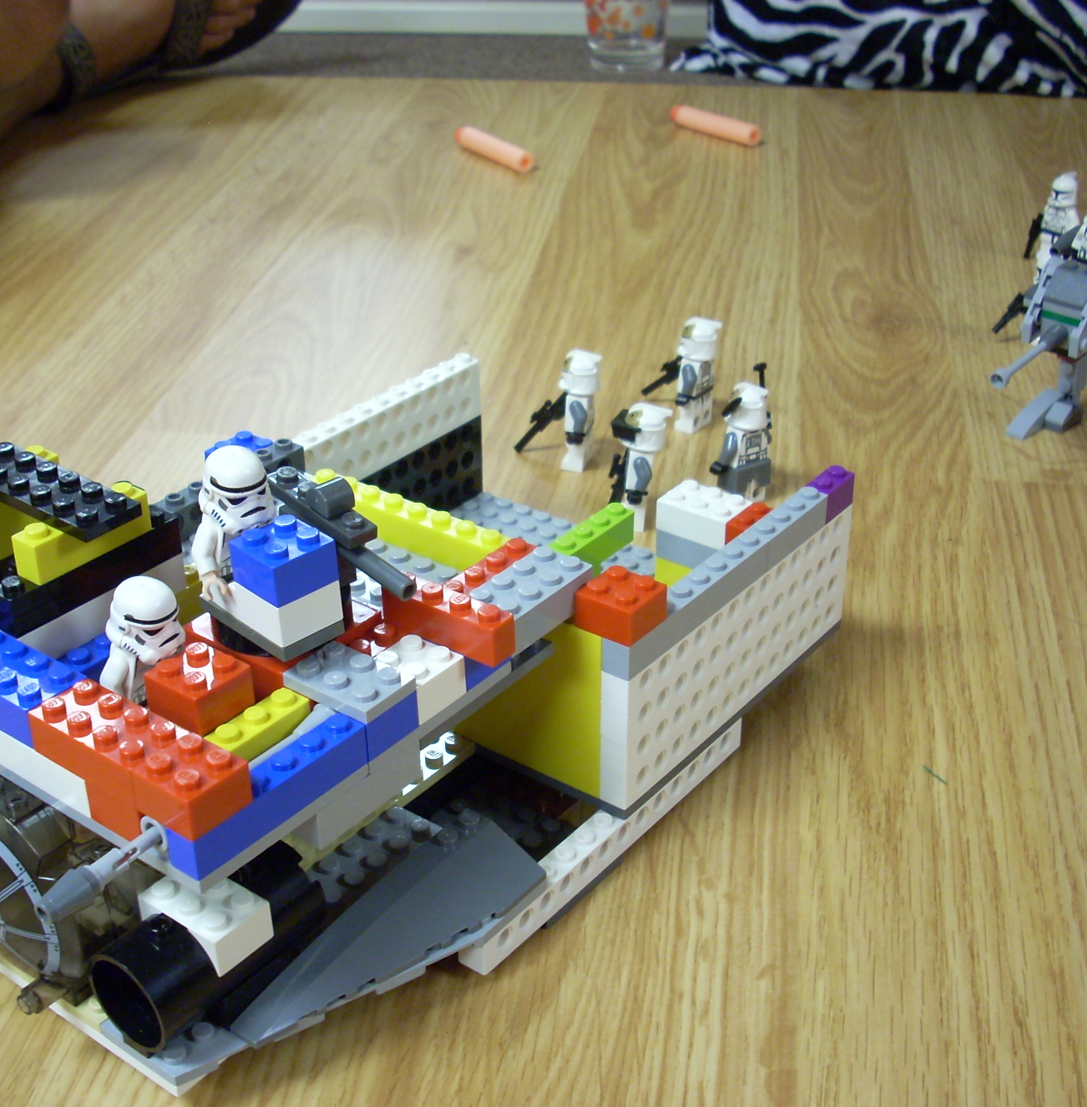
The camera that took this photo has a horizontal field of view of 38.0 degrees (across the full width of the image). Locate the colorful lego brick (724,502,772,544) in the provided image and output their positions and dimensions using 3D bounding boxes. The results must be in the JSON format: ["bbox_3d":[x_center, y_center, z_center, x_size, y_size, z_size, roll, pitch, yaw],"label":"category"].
[{"bbox_3d":[0.056,-0.006,0.427,0.008,0.011,0.016,21,36,32],"label":"colorful lego brick"}]

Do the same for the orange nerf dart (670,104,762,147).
[{"bbox_3d":[0.105,-0.266,0.978,0.013,0.013,0.072,-24,37,-35],"label":"orange nerf dart"}]

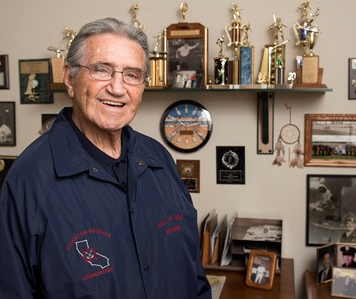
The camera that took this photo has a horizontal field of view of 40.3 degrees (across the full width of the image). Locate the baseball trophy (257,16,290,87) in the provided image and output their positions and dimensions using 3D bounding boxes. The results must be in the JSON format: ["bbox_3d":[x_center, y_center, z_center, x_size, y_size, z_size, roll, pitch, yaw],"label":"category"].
[{"bbox_3d":[0.464,-0.478,2.373,0.147,0.340,0.085,0,5,10],"label":"baseball trophy"}]

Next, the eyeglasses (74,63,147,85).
[{"bbox_3d":[-0.148,-0.166,1.058,0.132,0.041,0.135,5,8,-25],"label":"eyeglasses"}]

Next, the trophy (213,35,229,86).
[{"bbox_3d":[0.213,-0.437,2.420,0.075,0.243,0.065,0,5,10],"label":"trophy"}]

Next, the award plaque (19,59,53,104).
[{"bbox_3d":[-0.788,-0.377,2.709,0.188,0.248,0.020,0,5,10],"label":"award plaque"}]

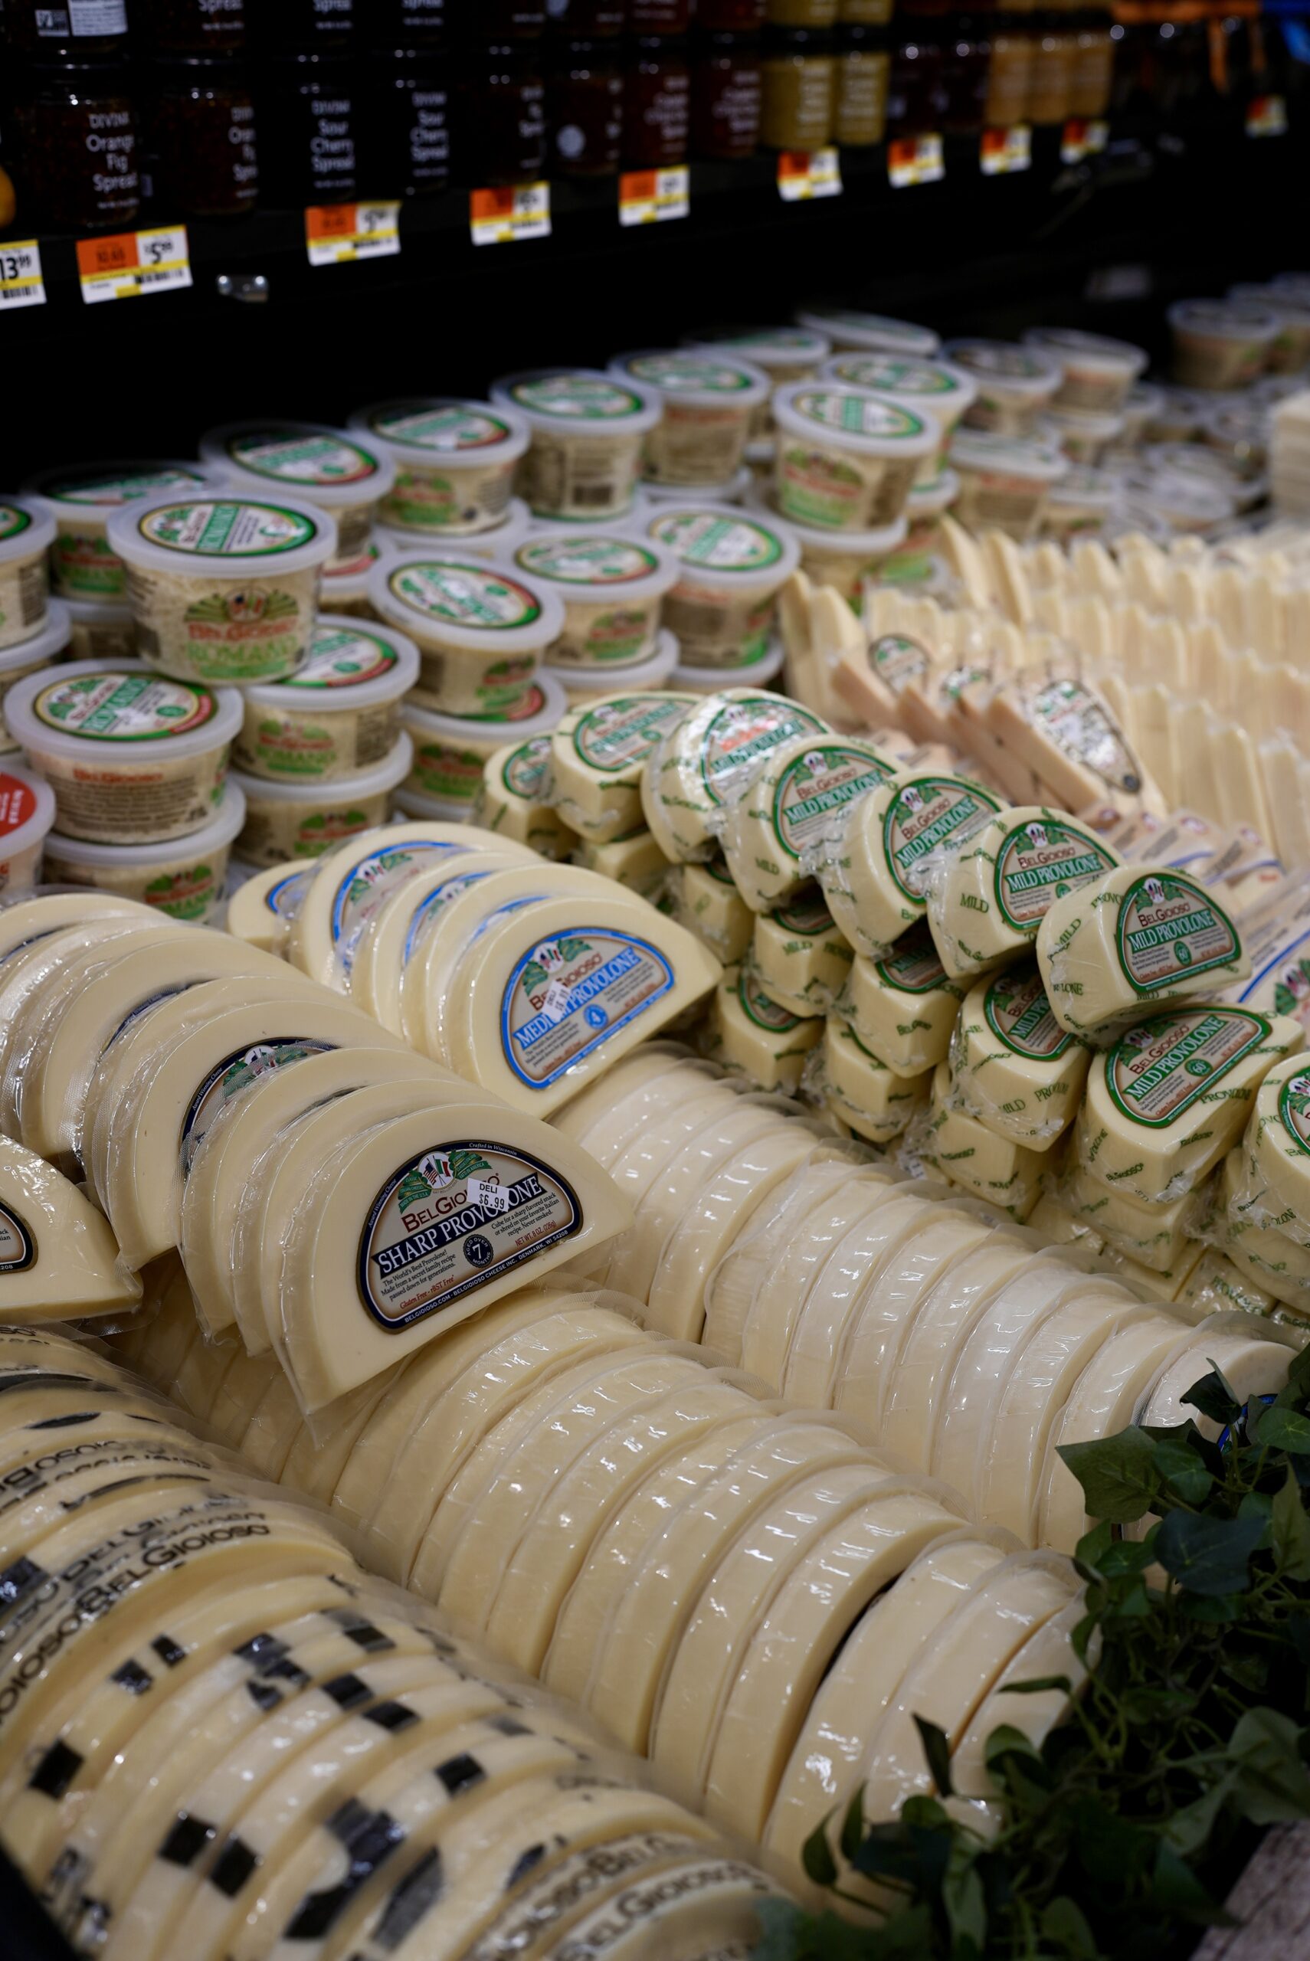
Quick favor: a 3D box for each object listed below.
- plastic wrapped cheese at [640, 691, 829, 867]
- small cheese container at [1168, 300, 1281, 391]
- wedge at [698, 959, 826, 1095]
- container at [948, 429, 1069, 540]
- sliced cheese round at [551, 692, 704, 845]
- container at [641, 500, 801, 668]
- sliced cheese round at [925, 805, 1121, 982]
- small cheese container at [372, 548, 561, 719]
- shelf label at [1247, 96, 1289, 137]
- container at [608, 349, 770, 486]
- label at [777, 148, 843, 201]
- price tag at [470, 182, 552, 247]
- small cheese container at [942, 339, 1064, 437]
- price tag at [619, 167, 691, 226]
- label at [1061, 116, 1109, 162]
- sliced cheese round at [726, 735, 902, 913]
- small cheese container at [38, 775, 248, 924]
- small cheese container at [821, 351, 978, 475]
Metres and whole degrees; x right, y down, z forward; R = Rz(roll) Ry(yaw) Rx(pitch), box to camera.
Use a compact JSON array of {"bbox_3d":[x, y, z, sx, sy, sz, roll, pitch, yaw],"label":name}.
[{"bbox_3d":[0.042,-0.114,1.000,0.112,0.040,0.067,-27,84,-38],"label":"plastic wrapped cheese"},{"bbox_3d":[0.617,-0.694,2.091,0.115,0.073,0.115,6,32,0],"label":"small cheese container"},{"bbox_3d":[0.080,0.020,1.076,0.104,0.043,0.067,-30,45,-33],"label":"wedge"},{"bbox_3d":[0.295,-0.427,1.654,0.117,0.058,0.117,6,33,-4],"label":"container"},{"bbox_3d":[-0.014,-0.119,1.023,0.068,0.038,0.109,28,43,30],"label":"sliced cheese round"},{"bbox_3d":[0.037,-0.267,1.298,0.117,0.073,0.117,4,34,-3],"label":"container"},{"bbox_3d":[0.177,-0.045,0.905,0.112,0.040,0.067,-9,71,-39],"label":"sliced cheese round"},{"bbox_3d":[-0.116,-0.203,1.139,0.117,0.058,0.117,8,34,-6],"label":"small cheese container"},{"bbox_3d":[0.539,-0.760,1.680,0.003,0.031,0.064,19,34,40],"label":"shelf label"},{"bbox_3d":[0.022,-0.407,1.384,0.115,0.073,0.115,7,31,0],"label":"container"},{"bbox_3d":[0.113,-0.583,1.378,0.002,0.032,0.066,19,34,40],"label":"label"},{"bbox_3d":[-0.090,-0.480,1.193,0.002,0.032,0.066,19,34,40],"label":"price tag"},{"bbox_3d":[0.315,-0.549,1.771,0.117,0.058,0.117,6,35,-4],"label":"small cheese container"},{"bbox_3d":[0.000,-0.506,1.230,0.003,0.031,0.064,23,36,39],"label":"price tag"},{"bbox_3d":[0.342,-0.670,1.520,0.003,0.031,0.064,19,34,40],"label":"label"},{"bbox_3d":[0.090,-0.098,1.066,0.115,0.039,0.070,-26,85,-33],"label":"sliced cheese round"},{"bbox_3d":[-0.276,-0.071,1.015,0.115,0.059,0.115,6,31,0],"label":"small cheese container"},{"bbox_3d":[0.177,-0.416,1.425,0.115,0.073,0.115,7,31,0],"label":"small cheese container"}]

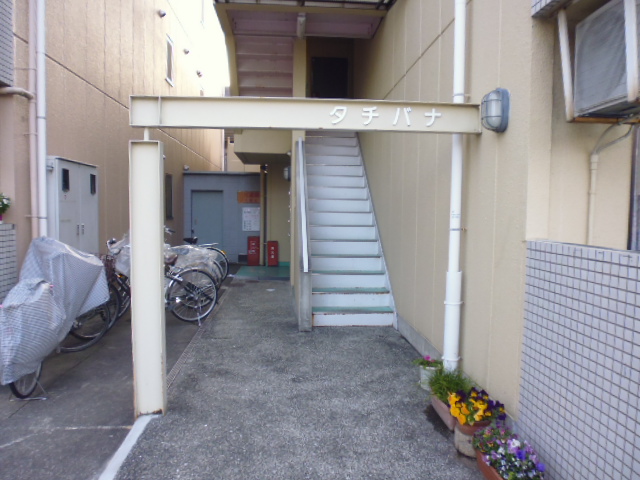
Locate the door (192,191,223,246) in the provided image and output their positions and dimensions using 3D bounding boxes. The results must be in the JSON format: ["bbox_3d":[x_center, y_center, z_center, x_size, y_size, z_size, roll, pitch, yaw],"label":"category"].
[{"bbox_3d":[-3.100,-0.355,12.230,0.850,1.980,0.060,0,4,-5],"label":"door"}]

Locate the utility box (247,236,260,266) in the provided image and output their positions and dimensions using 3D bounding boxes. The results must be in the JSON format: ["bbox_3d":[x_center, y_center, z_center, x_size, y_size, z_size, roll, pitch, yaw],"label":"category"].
[{"bbox_3d":[-1.671,0.296,11.362,0.310,0.760,0.240,0,4,-5],"label":"utility box"}]

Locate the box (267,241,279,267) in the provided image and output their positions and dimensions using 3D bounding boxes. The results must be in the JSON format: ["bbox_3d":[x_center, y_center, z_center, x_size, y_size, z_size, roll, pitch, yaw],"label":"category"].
[{"bbox_3d":[-1.196,0.354,11.395,0.265,0.650,0.220,0,4,-5],"label":"box"}]

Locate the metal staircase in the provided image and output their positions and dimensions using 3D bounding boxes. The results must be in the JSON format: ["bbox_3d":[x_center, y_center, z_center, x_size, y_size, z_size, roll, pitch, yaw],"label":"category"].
[{"bbox_3d":[0.277,-0.496,7.229,1.100,2.950,3.550,0,4,-5],"label":"metal staircase"}]

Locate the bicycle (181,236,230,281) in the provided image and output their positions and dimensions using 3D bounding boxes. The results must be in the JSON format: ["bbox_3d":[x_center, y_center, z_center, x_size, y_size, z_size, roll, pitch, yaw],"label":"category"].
[{"bbox_3d":[-2.622,0.339,8.697,1.720,1.040,0.550,-1,4,-30],"label":"bicycle"}]

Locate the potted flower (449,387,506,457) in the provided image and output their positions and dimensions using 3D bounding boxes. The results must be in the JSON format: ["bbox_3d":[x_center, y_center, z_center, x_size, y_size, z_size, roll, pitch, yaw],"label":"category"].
[{"bbox_3d":[0.934,1.087,2.687,0.310,0.360,0.280,0,4,-5],"label":"potted flower"}]

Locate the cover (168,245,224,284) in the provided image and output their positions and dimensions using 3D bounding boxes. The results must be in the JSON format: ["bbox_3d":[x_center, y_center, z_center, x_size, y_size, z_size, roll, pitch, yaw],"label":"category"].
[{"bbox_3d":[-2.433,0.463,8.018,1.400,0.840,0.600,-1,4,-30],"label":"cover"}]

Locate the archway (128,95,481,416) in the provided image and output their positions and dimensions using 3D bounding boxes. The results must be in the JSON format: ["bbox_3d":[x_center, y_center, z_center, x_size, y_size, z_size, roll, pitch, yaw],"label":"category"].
[{"bbox_3d":[-0.077,0.136,3.160,2.407,2.180,0.130,0,4,-5],"label":"archway"}]

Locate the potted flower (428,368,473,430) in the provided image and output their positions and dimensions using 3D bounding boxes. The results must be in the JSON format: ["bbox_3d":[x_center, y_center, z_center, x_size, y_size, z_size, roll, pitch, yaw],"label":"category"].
[{"bbox_3d":[0.949,1.107,3.111,0.250,0.270,0.470,0,4,-5],"label":"potted flower"}]

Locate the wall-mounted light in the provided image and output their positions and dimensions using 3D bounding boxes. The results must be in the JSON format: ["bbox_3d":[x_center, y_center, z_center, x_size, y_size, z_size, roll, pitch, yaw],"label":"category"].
[{"bbox_3d":[1.126,-0.826,2.885,0.135,0.255,0.160,0,4,-5],"label":"wall-mounted light"}]

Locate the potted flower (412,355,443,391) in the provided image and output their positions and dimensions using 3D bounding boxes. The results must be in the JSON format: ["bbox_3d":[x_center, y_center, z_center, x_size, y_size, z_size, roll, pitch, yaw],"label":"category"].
[{"bbox_3d":[0.887,1.084,3.628,0.220,0.250,0.220,0,4,-5],"label":"potted flower"}]

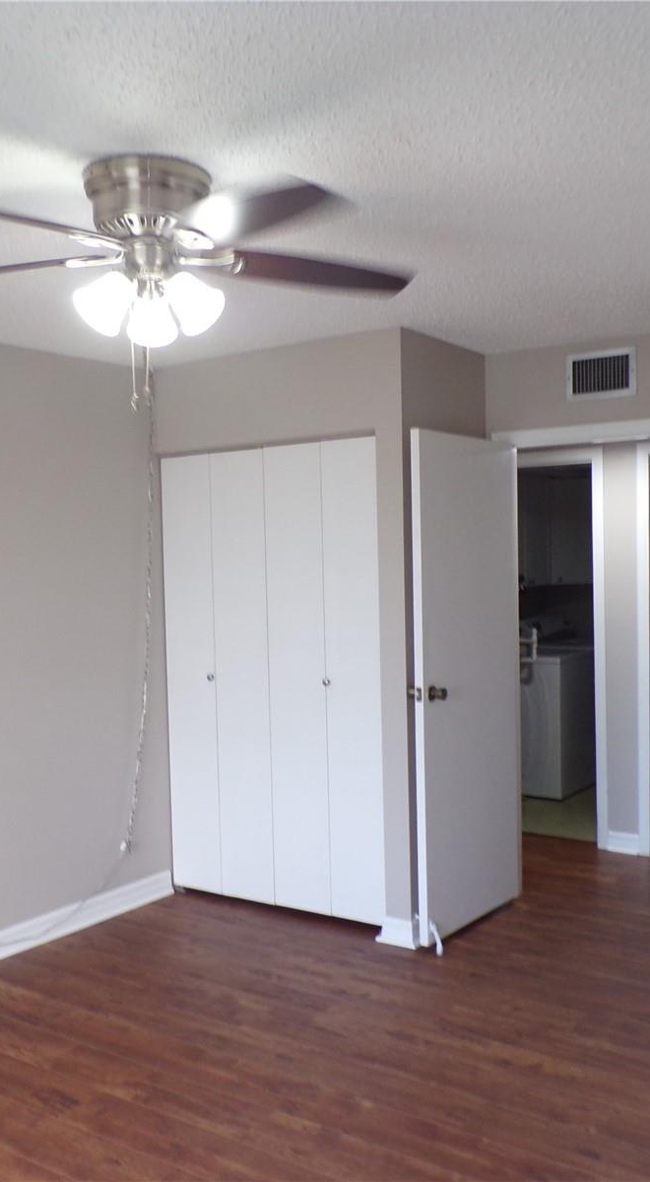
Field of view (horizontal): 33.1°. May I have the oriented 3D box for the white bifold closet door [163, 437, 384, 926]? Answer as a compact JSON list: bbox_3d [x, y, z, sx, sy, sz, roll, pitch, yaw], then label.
[{"bbox_3d":[-0.241,0.379,4.779,1.190,2.000,0.040,0,3,35],"label":"white bifold closet door"}]

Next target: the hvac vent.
[{"bbox_3d":[1.165,-0.914,4.621,0.305,0.195,0.020,0,3,35],"label":"hvac vent"}]

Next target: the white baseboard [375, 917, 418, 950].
[{"bbox_3d":[0.283,1.356,4.368,0.184,0.115,0.030,0,3,35],"label":"white baseboard"}]

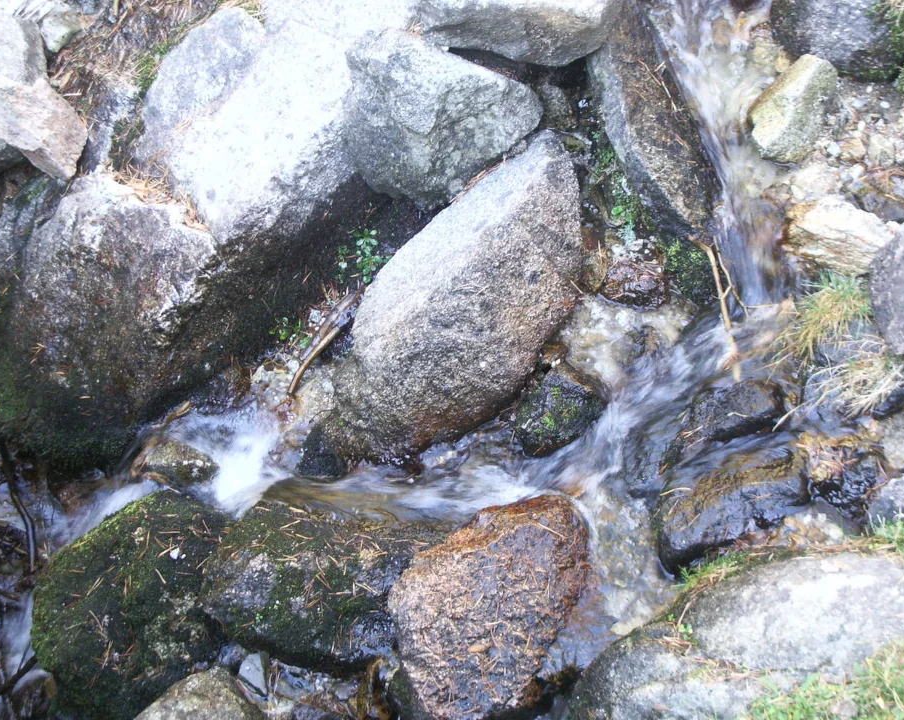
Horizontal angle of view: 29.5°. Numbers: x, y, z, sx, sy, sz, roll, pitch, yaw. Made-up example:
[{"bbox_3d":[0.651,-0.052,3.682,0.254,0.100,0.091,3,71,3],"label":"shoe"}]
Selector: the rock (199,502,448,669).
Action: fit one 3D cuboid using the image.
[{"bbox_3d":[-0.185,0.327,2.480,0.365,0.190,0.260,0,44,0],"label":"rock"}]

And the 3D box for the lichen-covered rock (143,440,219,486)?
[{"bbox_3d":[-0.418,0.158,2.650,0.120,0.070,0.090,-3,44,-4],"label":"lichen-covered rock"}]

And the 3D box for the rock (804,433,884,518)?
[{"bbox_3d":[0.589,0.173,2.580,0.120,0.100,0.125,0,44,0],"label":"rock"}]

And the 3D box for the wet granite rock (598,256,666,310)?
[{"bbox_3d":[0.334,-0.142,3.160,0.125,0.075,0.100,-7,41,-8],"label":"wet granite rock"}]

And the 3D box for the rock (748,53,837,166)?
[{"bbox_3d":[0.598,-0.443,3.020,0.130,0.140,0.210,18,47,18],"label":"rock"}]

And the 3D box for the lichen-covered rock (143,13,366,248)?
[{"bbox_3d":[-0.335,-0.392,2.900,0.380,0.340,0.340,-22,48,-21],"label":"lichen-covered rock"}]

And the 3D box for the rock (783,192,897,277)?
[{"bbox_3d":[0.713,-0.227,3.140,0.200,0.115,0.150,13,43,15],"label":"rock"}]

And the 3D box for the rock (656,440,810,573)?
[{"bbox_3d":[0.417,0.217,2.550,0.240,0.150,0.170,-18,47,-18],"label":"rock"}]

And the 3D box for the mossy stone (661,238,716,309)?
[{"bbox_3d":[0.435,-0.159,3.160,0.095,0.120,0.095,21,45,22],"label":"mossy stone"}]

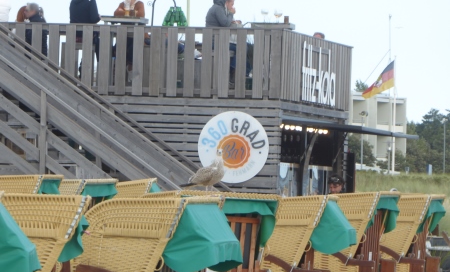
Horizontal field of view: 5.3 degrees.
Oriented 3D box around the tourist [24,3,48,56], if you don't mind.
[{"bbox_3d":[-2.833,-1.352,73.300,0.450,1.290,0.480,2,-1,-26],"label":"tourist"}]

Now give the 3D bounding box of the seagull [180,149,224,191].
[{"bbox_3d":[-0.232,0.371,50.000,0.460,0.460,0.170,1,0,15],"label":"seagull"}]

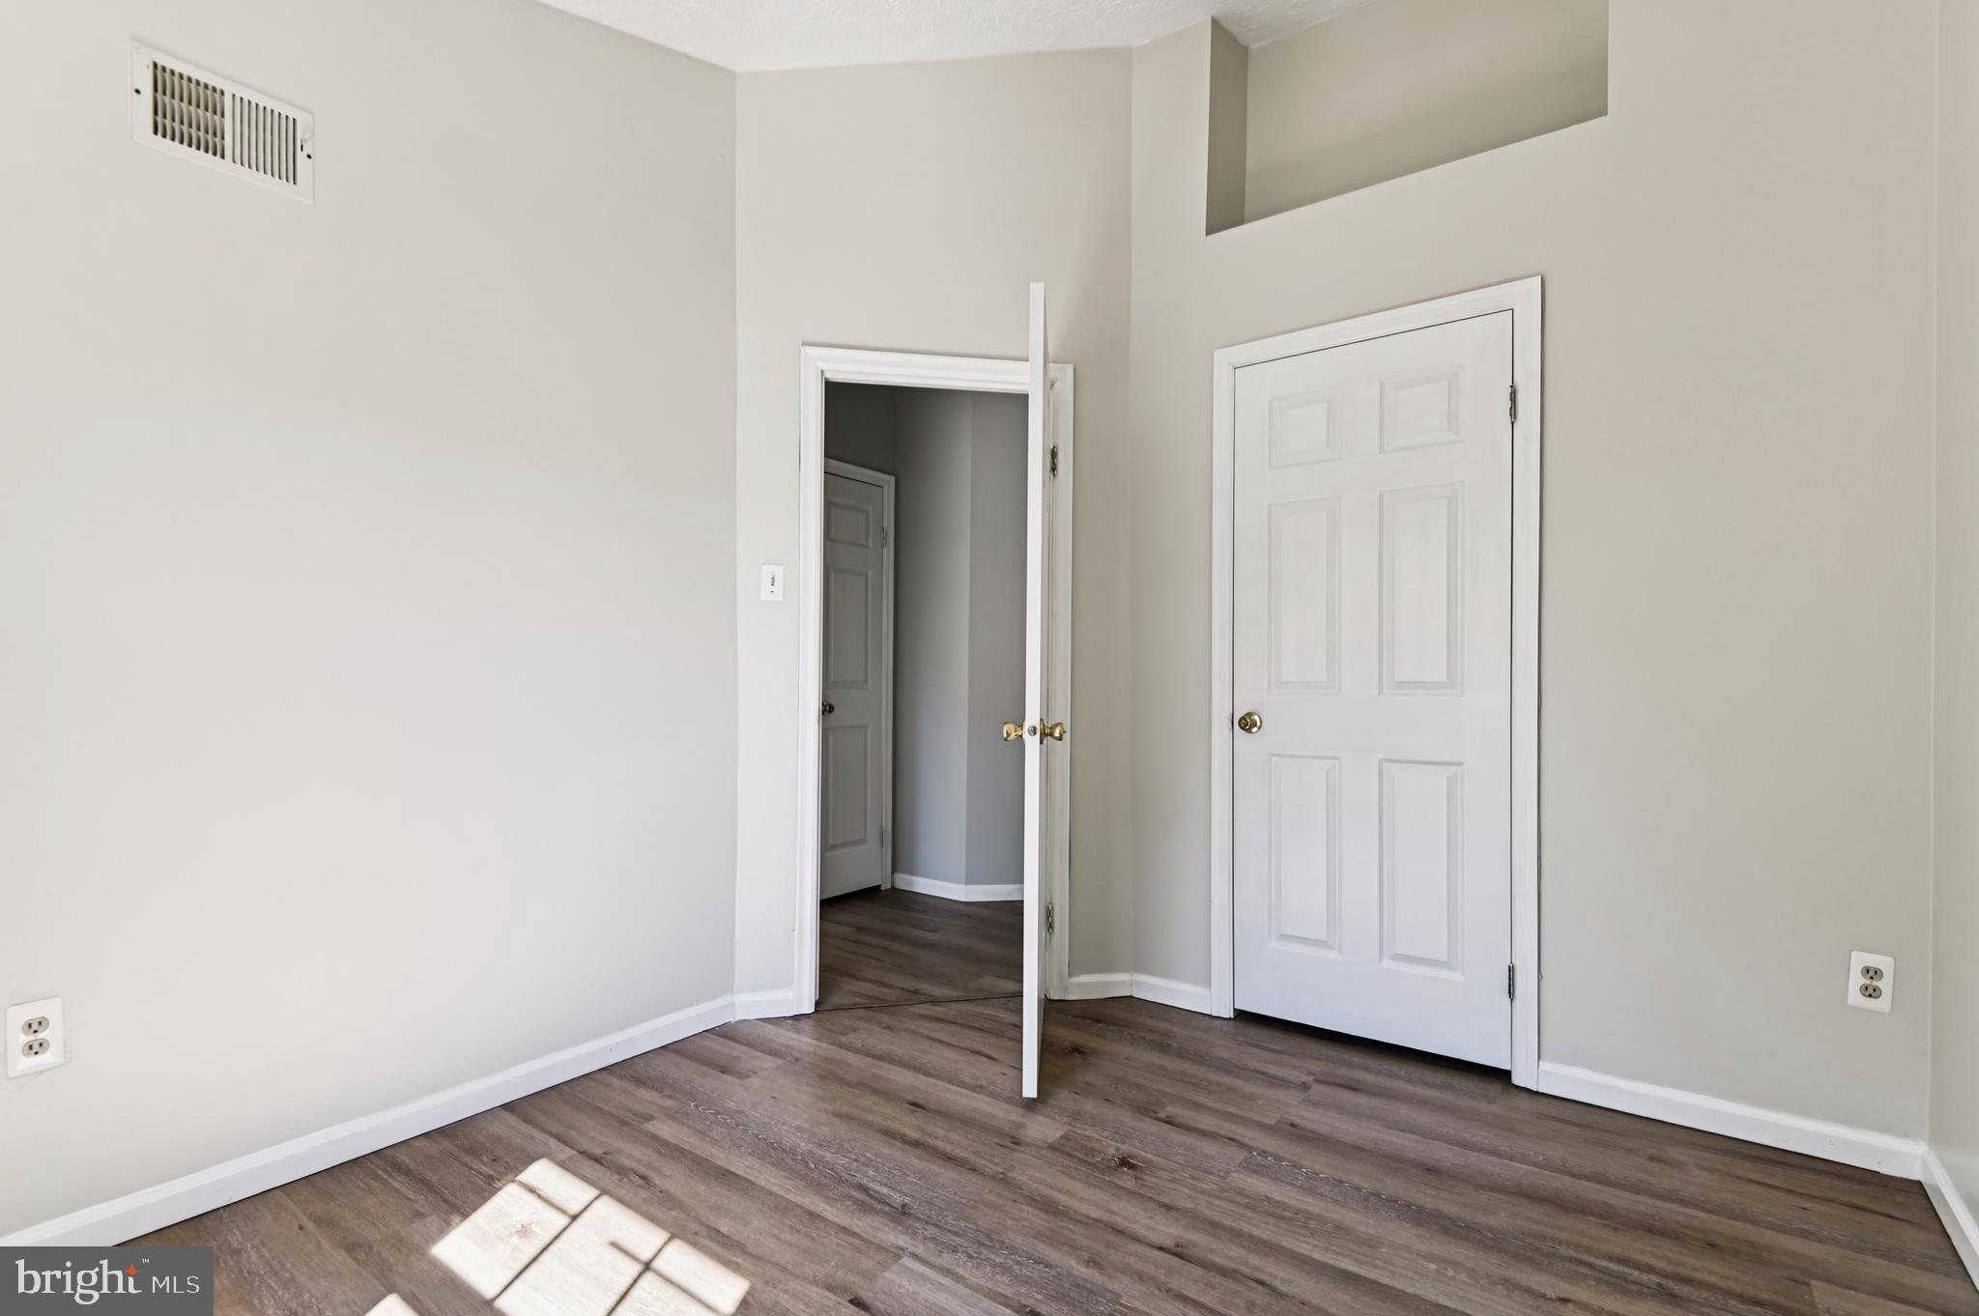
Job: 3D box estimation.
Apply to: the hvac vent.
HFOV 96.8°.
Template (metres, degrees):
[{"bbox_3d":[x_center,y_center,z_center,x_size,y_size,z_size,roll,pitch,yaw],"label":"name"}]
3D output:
[{"bbox_3d":[-1.546,-1.084,1.788,0.015,0.190,0.288,0,-1,37],"label":"hvac vent"}]

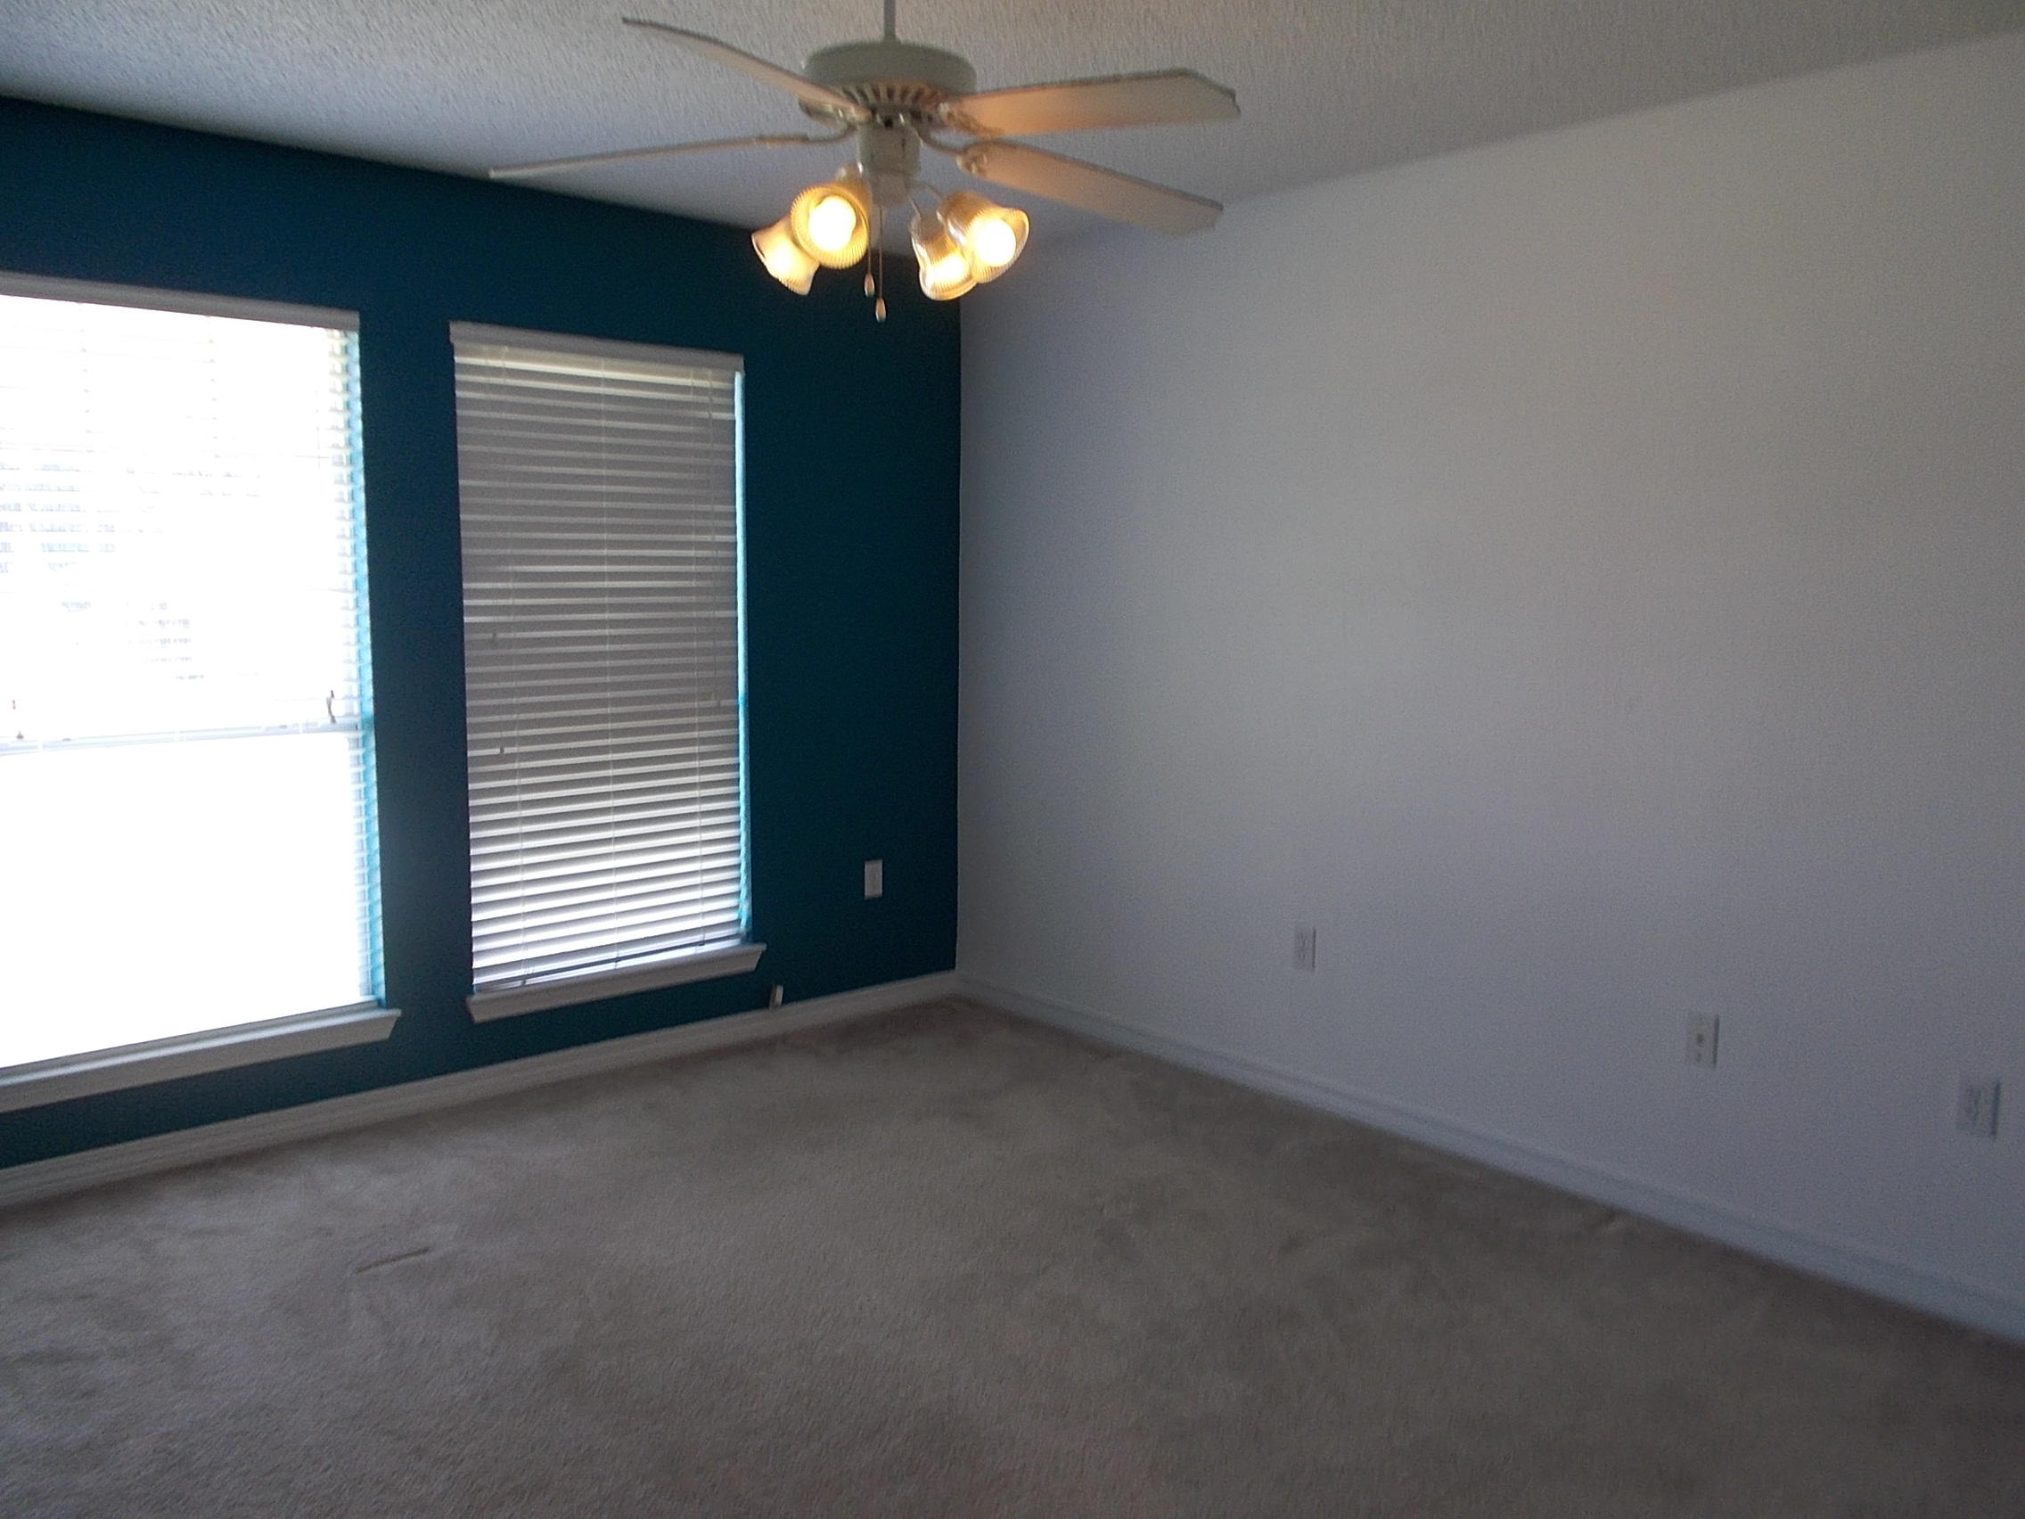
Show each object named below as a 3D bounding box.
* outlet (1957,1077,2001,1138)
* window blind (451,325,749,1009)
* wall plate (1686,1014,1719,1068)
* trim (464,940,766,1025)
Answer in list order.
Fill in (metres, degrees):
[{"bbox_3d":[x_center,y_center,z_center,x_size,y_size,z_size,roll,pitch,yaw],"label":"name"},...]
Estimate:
[{"bbox_3d":[1.829,0.657,2.884,0.010,0.116,0.071,-5,9,-41],"label":"outlet"},{"bbox_3d":[-1.123,-0.270,4.228,0.853,1.736,0.065,-5,9,-41],"label":"window blind"},{"bbox_3d":[1.484,0.605,3.279,0.008,0.114,0.070,-5,9,-41],"label":"wall plate"},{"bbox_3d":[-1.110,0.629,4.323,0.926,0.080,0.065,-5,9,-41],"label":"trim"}]

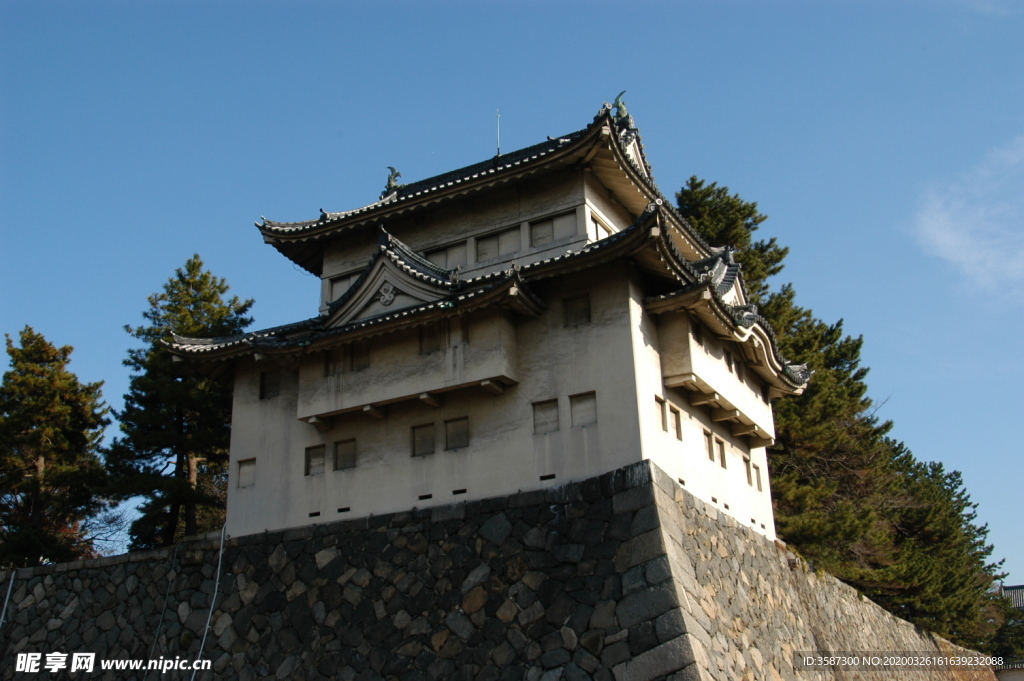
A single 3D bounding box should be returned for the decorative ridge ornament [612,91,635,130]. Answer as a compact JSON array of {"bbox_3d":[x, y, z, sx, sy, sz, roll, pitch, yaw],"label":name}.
[{"bbox_3d":[3.912,-8.143,36.365,0.750,1.500,0.450,-13,-24,26],"label":"decorative ridge ornament"}]

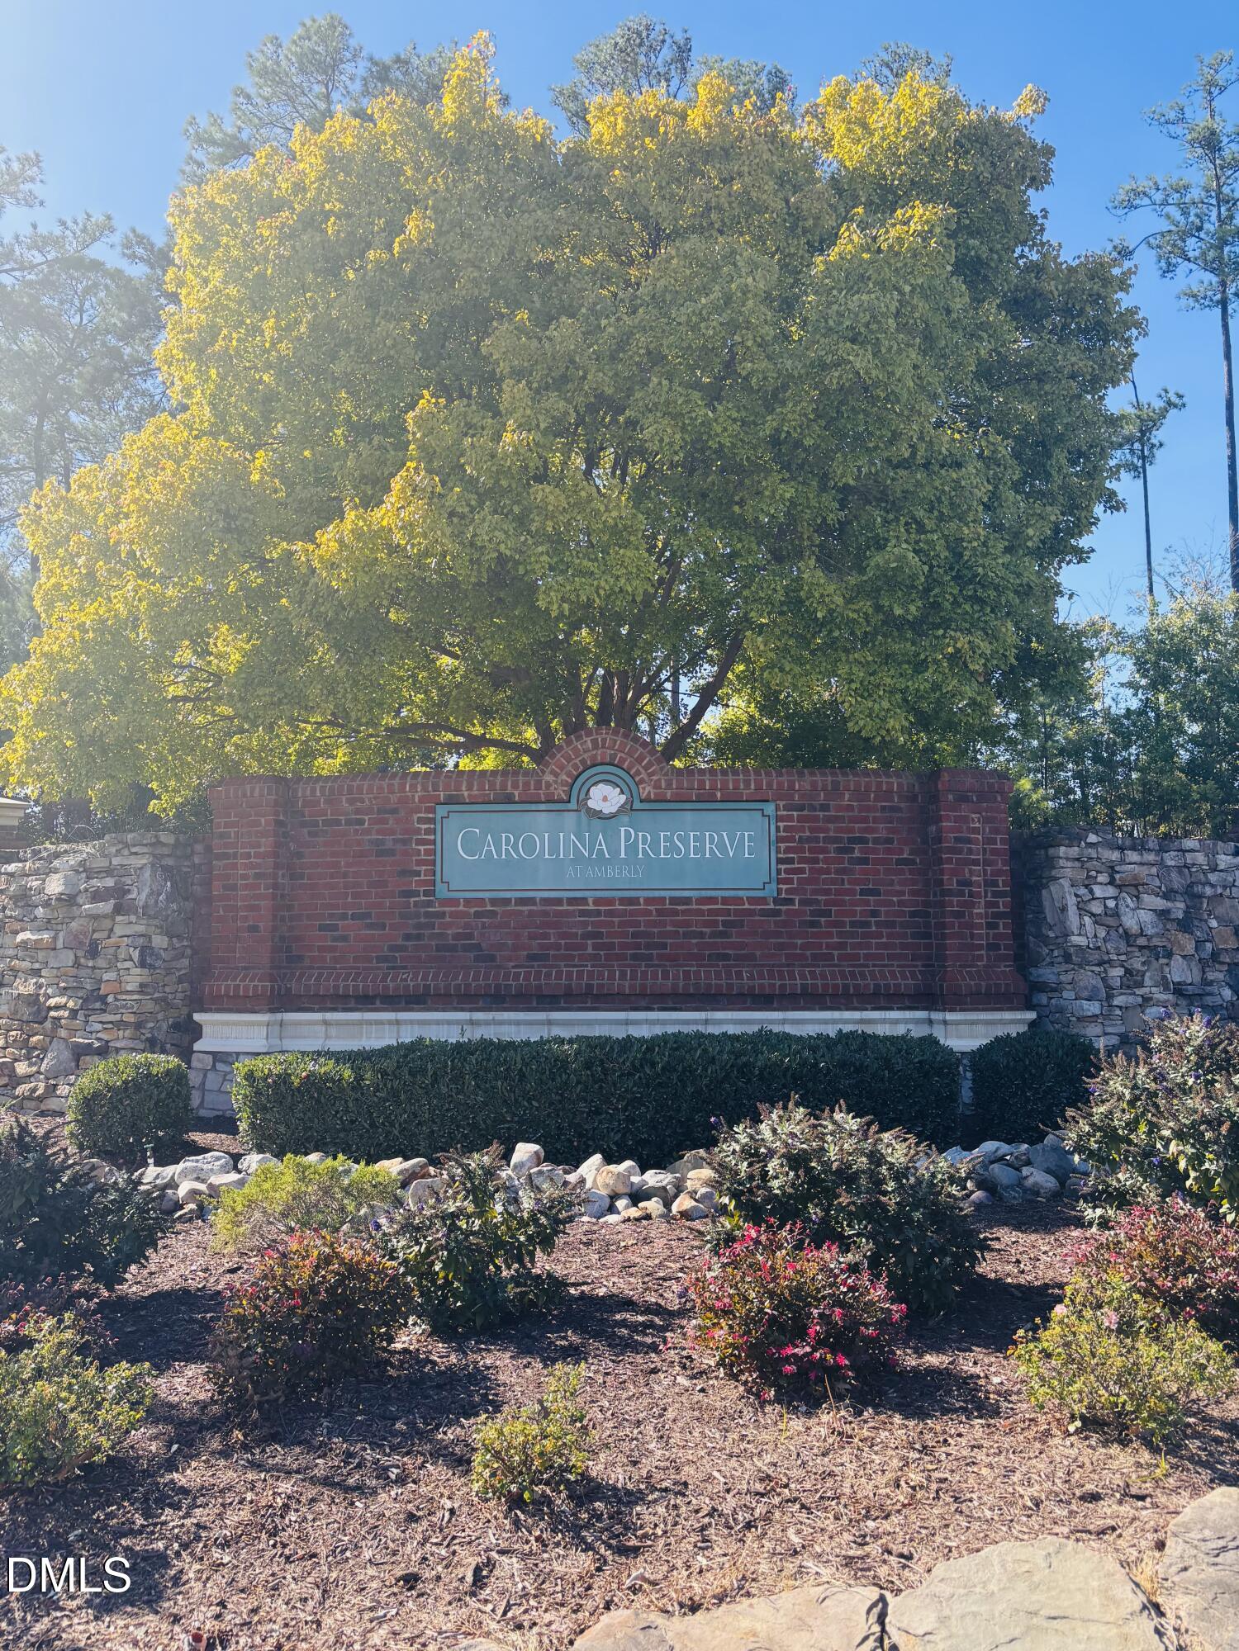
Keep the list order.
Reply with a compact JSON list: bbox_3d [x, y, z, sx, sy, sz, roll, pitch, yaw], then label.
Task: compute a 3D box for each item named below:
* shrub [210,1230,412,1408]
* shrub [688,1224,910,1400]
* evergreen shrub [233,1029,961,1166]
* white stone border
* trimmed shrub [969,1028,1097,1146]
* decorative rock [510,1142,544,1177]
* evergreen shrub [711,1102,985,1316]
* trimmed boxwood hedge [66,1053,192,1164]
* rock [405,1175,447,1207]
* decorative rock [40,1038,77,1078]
[{"bbox_3d":[-1.136,1.759,4.574,0.746,0.519,0.750,0,-7,0],"label":"shrub"},{"bbox_3d":[0.637,1.703,4.473,0.795,0.550,0.755,0,-5,0],"label":"shrub"},{"bbox_3d":[-0.158,1.919,8.885,5.219,0.896,1.000,0,-7,0],"label":"evergreen shrub"},{"bbox_3d":[-0.040,1.601,9.620,6.430,0.330,0.550,-1,-5,4],"label":"white stone border"},{"bbox_3d":[2.839,1.776,8.530,0.878,0.766,0.834,0,-5,0],"label":"trimmed shrub"},{"bbox_3d":[-0.540,1.943,7.213,0.203,0.199,0.182,0,-5,0],"label":"decorative rock"},{"bbox_3d":[1.005,1.635,5.482,1.196,0.811,1.077,0,-5,0],"label":"evergreen shrub"},{"bbox_3d":[-3.503,1.993,8.878,0.905,0.723,0.880,0,-7,0],"label":"trimmed boxwood hedge"},{"bbox_3d":[-1.187,2.256,7.636,0.270,0.193,0.230,0,-7,0],"label":"rock"},{"bbox_3d":[-4.631,1.918,10.247,0.299,0.326,0.200,0,-7,0],"label":"decorative rock"}]

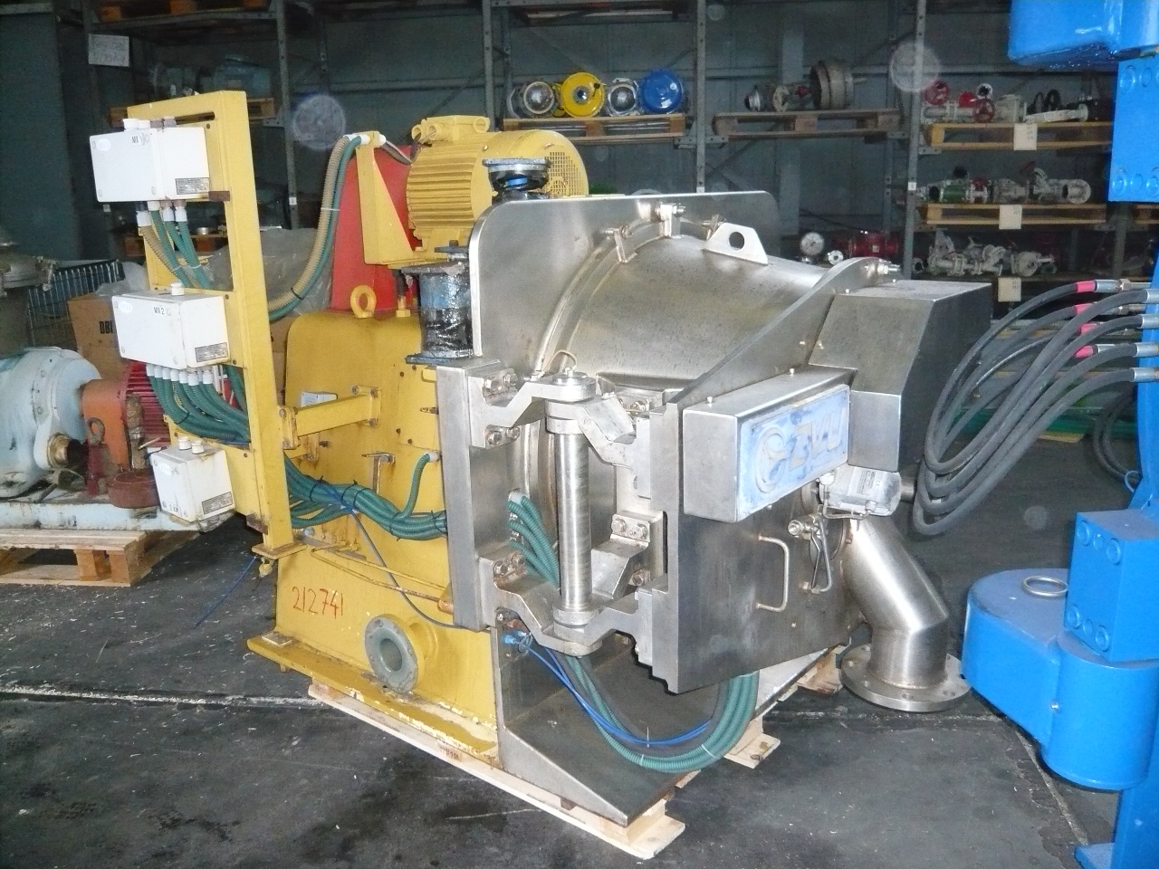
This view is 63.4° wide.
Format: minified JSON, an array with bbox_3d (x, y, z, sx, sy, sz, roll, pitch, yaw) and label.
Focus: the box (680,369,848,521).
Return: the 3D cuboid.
[{"bbox_3d":[0.399,0.009,1.912,0.118,0.200,0.500,10,18,38],"label":"box"}]

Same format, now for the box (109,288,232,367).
[{"bbox_3d":[-0.947,-0.245,2.169,0.305,0.146,0.104,10,18,38],"label":"box"}]

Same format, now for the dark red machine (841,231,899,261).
[{"bbox_3d":[2.015,-1.308,6.510,0.370,0.215,0.210,-1,14,3],"label":"dark red machine"}]

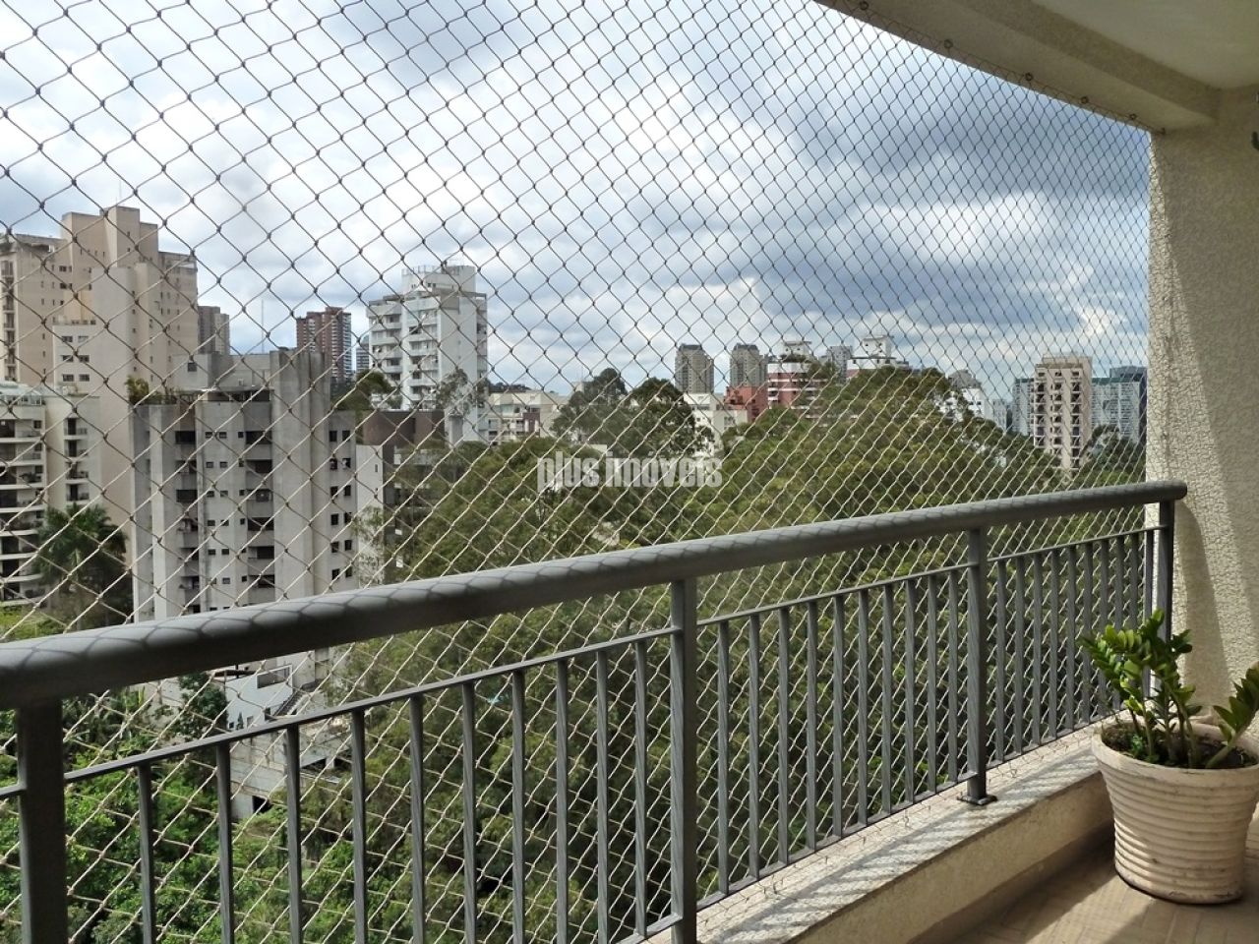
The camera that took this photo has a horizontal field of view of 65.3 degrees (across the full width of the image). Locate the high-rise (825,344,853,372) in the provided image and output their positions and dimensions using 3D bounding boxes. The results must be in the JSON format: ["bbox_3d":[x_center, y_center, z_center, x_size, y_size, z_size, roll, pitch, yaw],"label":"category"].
[{"bbox_3d":[164.860,-74.910,767.370,18.000,45.960,18.000,1,3,18],"label":"high-rise"}]

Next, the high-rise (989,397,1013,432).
[{"bbox_3d":[299.660,-42.790,798.880,18.000,31.960,16.000,1,3,20],"label":"high-rise"}]

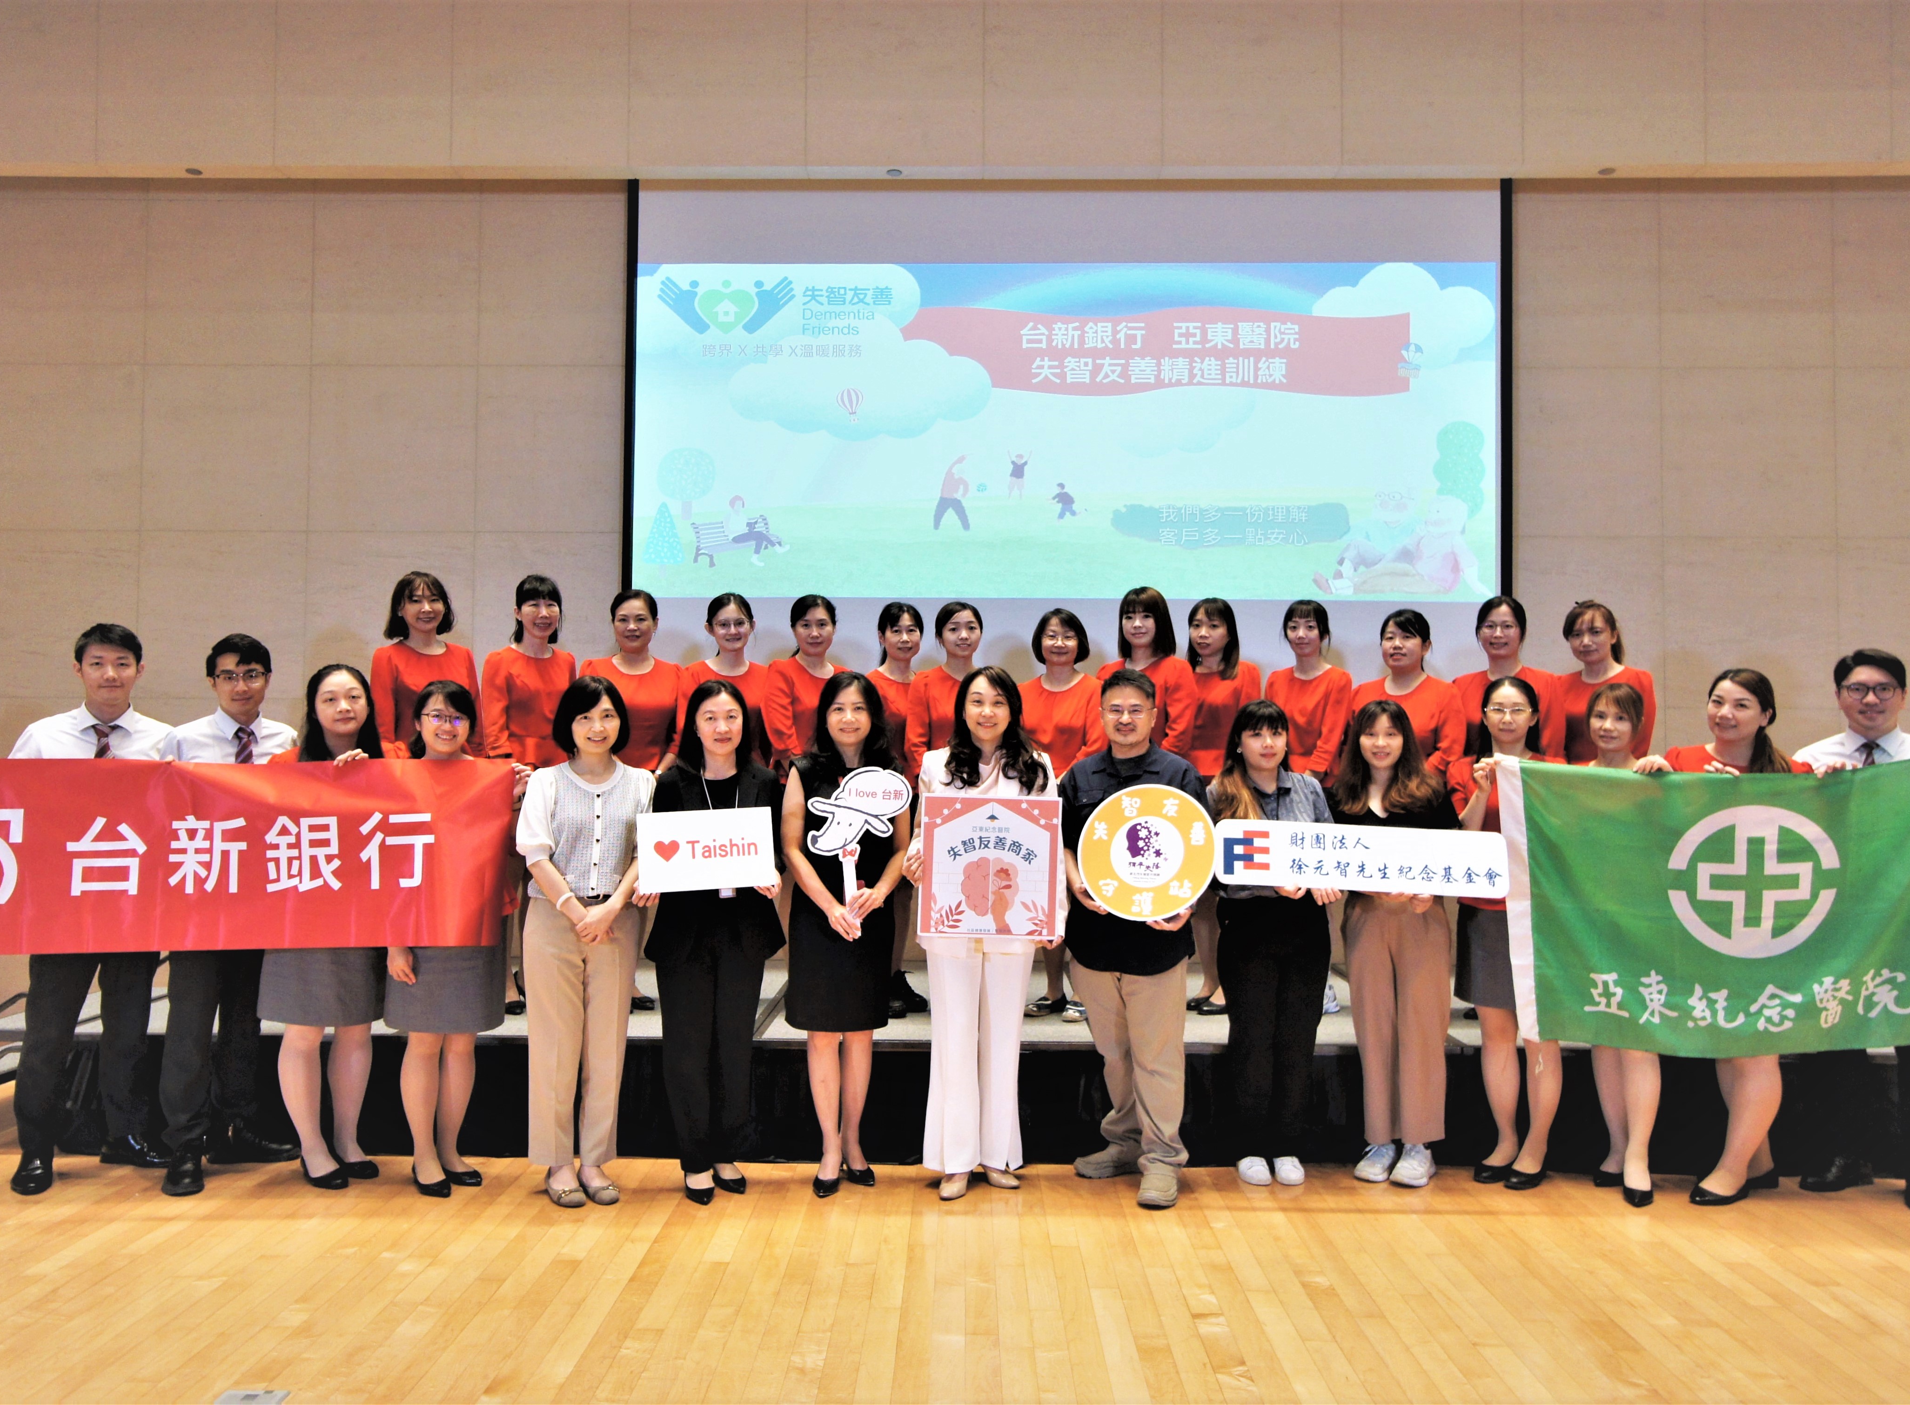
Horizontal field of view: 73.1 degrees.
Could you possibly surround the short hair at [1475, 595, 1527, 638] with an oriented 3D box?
[{"bbox_3d":[2.168,-0.334,5.120,0.195,0.185,0.205,0,-2,24],"label":"short hair"}]

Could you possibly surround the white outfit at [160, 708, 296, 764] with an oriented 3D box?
[{"bbox_3d":[-2.347,0.274,4.170,0.460,0.511,0.300,1,-1,-22],"label":"white outfit"}]

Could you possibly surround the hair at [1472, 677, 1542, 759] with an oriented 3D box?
[{"bbox_3d":[1.817,0.051,4.240,0.215,0.280,0.210,0,-2,21],"label":"hair"}]

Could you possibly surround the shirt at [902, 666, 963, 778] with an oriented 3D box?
[{"bbox_3d":[-0.004,0.077,4.870,0.390,0.450,0.260,0,-2,-8],"label":"shirt"}]

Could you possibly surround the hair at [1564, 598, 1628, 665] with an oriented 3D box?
[{"bbox_3d":[2.520,-0.279,5.080,0.215,0.254,0.230,0,-1,25],"label":"hair"}]

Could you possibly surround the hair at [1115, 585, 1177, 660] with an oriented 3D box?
[{"bbox_3d":[0.726,-0.299,4.880,0.215,0.265,0.230,0,-2,14],"label":"hair"}]

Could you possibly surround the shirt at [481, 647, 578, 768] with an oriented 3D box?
[{"bbox_3d":[-1.609,0.021,4.900,0.380,0.460,0.270,1,-2,-20],"label":"shirt"}]

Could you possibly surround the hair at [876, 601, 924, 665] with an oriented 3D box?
[{"bbox_3d":[-0.214,-0.269,5.000,0.180,0.250,0.220,1,-1,-15],"label":"hair"}]

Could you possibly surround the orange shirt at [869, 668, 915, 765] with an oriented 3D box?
[{"bbox_3d":[-0.213,0.099,4.970,0.350,0.460,0.230,1,-1,-5],"label":"orange shirt"}]

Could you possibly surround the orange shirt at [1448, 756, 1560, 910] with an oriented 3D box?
[{"bbox_3d":[1.797,0.416,4.200,0.400,0.515,0.290,0,-1,16],"label":"orange shirt"}]

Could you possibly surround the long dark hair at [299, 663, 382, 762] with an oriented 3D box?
[{"bbox_3d":[-2.002,0.051,4.200,0.247,0.354,0.240,1,-1,-20],"label":"long dark hair"}]

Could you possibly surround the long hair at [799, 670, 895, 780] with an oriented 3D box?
[{"bbox_3d":[-0.351,0.073,4.220,0.320,0.360,0.240,1,-1,-5],"label":"long hair"}]

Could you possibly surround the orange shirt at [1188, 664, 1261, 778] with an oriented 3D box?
[{"bbox_3d":[1.008,0.069,4.930,0.360,0.440,0.260,-1,-2,18],"label":"orange shirt"}]

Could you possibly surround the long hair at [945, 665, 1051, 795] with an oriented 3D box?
[{"bbox_3d":[0.141,0.090,4.250,0.345,0.420,0.260,2,-2,1],"label":"long hair"}]

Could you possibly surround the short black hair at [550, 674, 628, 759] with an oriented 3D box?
[{"bbox_3d":[-1.153,0.044,4.060,0.230,0.265,0.240,1,-1,-13],"label":"short black hair"}]

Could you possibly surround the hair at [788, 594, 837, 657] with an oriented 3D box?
[{"bbox_3d":[-0.539,-0.288,4.890,0.175,0.235,0.210,0,-2,-5],"label":"hair"}]

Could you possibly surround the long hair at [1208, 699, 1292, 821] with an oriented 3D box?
[{"bbox_3d":[0.980,0.194,4.280,0.280,0.430,0.250,0,-1,2],"label":"long hair"}]

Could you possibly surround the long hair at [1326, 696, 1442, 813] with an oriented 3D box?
[{"bbox_3d":[1.403,0.177,4.200,0.358,0.381,0.250,0,-1,12],"label":"long hair"}]

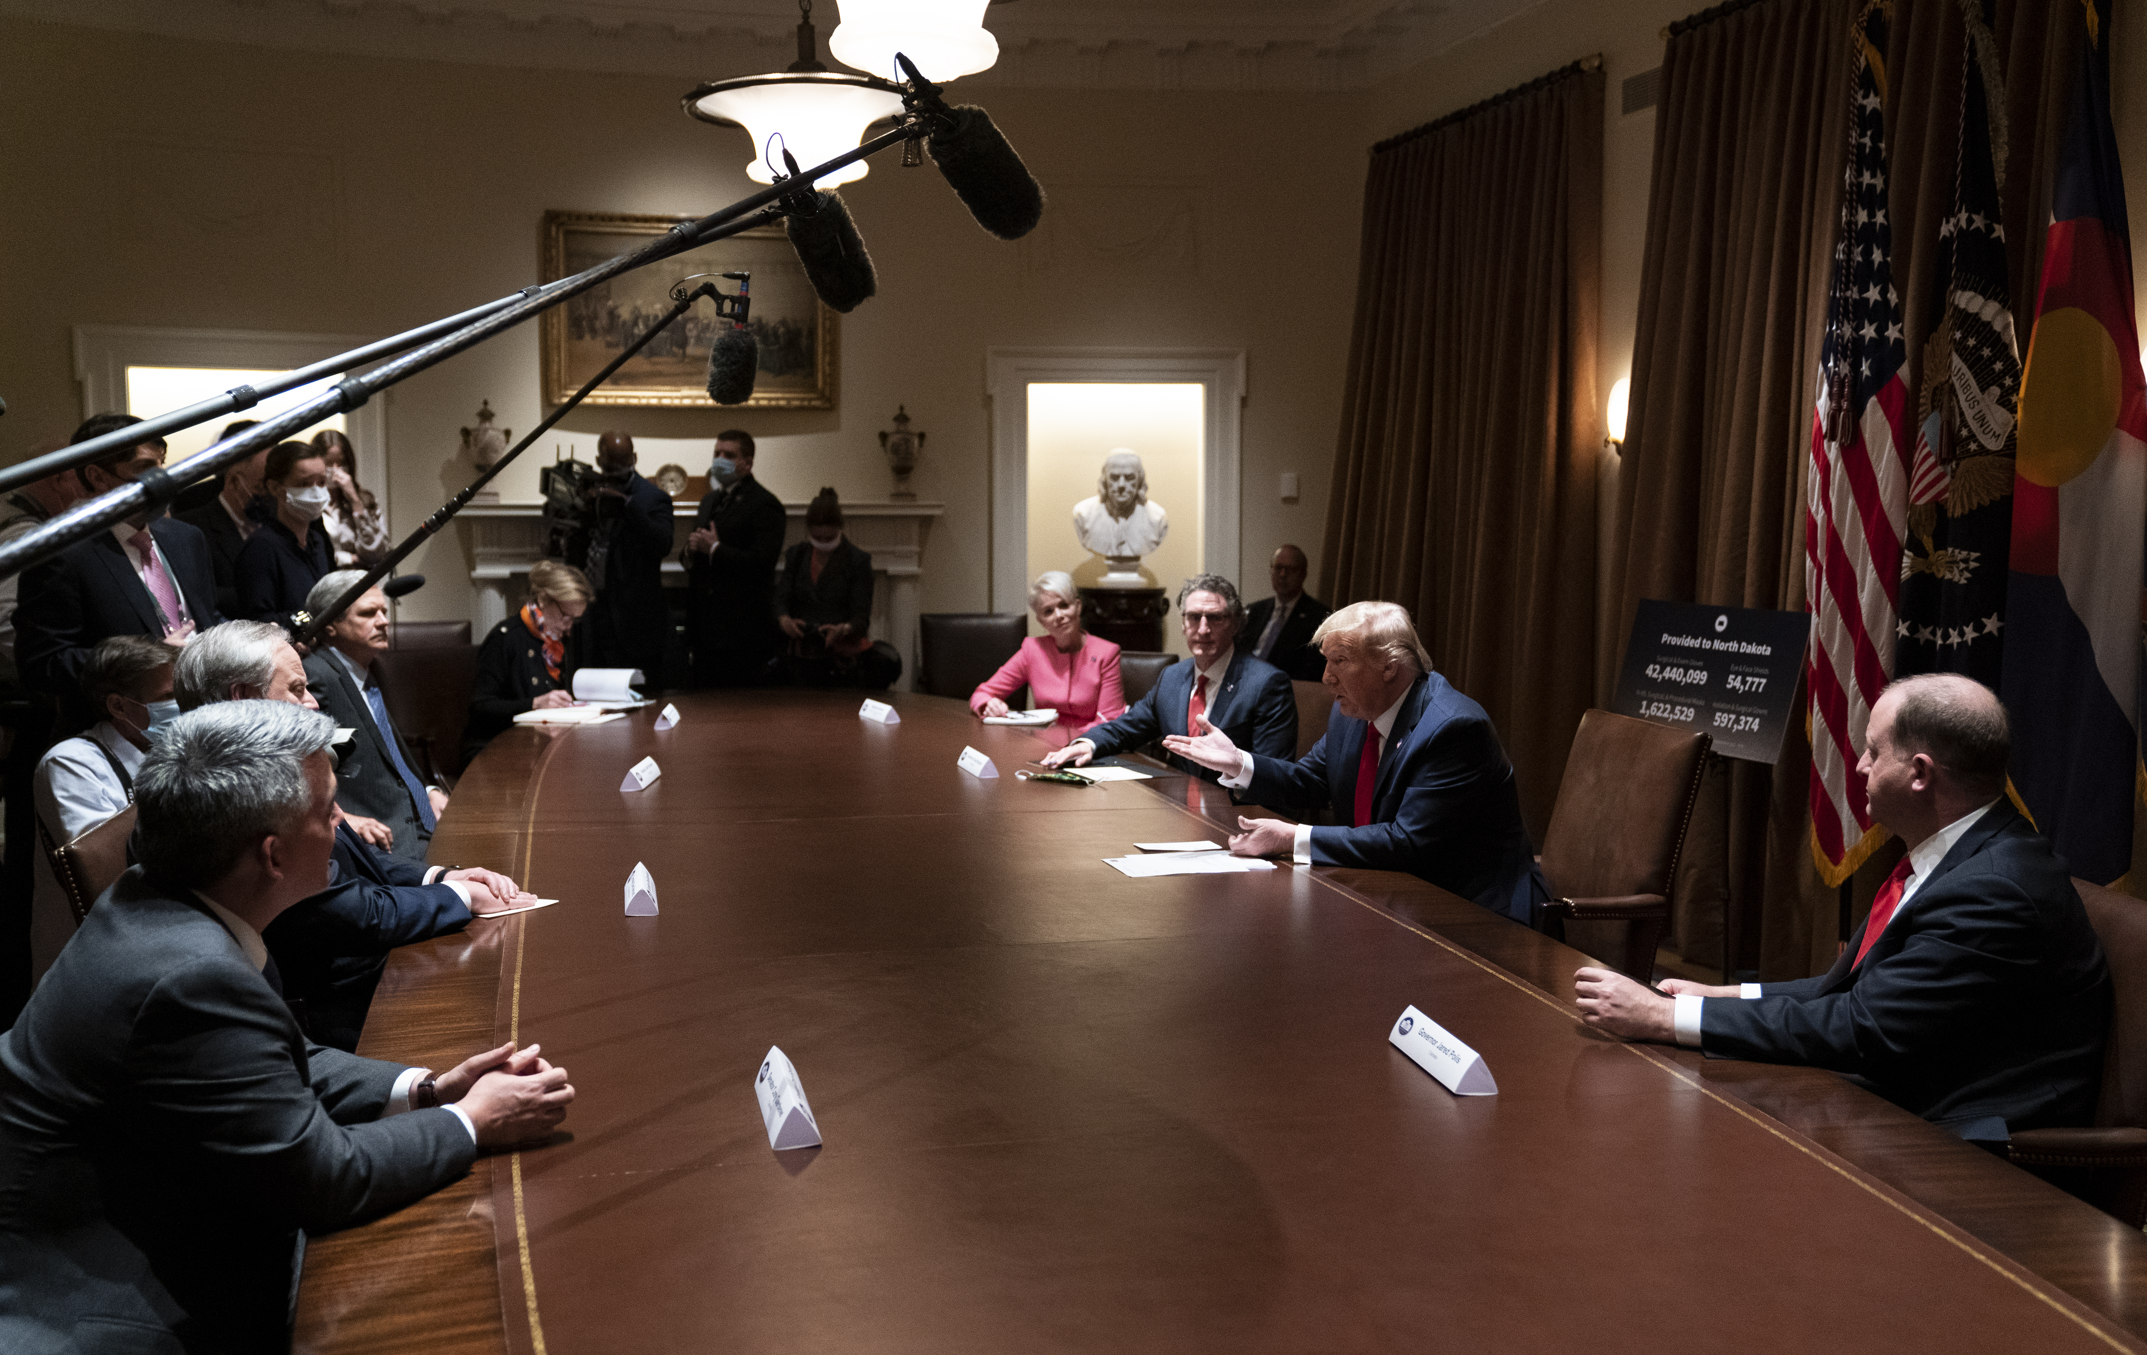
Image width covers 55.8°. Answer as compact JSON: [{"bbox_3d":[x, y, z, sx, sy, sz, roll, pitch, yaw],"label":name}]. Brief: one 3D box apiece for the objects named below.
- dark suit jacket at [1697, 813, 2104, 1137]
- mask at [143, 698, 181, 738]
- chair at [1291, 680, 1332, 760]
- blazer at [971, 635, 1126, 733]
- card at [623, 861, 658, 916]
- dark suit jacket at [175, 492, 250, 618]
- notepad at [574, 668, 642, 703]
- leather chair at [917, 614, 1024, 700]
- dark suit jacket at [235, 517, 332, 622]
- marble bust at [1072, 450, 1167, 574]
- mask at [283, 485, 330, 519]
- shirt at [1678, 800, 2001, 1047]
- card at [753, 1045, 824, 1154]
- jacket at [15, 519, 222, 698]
[{"bbox_3d":[1.324,0.500,3.227,0.650,0.600,0.560,1,6,7],"label":"dark suit jacket"},{"bbox_3d":[-2.035,0.091,4.560,0.090,0.110,0.130,0,6,1],"label":"mask"},{"bbox_3d":[0.644,0.500,6.250,0.660,0.980,0.640,-4,7,-35],"label":"chair"},{"bbox_3d":[-0.066,0.129,6.950,0.500,0.560,0.400,1,6,11],"label":"blazer"},{"bbox_3d":[-0.861,0.419,4.044,0.061,0.054,0.277,-1,6,-13],"label":"card"},{"bbox_3d":[-2.866,-0.268,6.800,0.330,0.780,0.480,5,7,38],"label":"dark suit jacket"},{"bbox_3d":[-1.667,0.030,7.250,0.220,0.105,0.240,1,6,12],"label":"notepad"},{"bbox_3d":[-0.395,0.289,8.091,0.600,1.060,0.640,0,6,-3],"label":"leather chair"},{"bbox_3d":[-2.340,-0.179,6.063,0.300,0.600,0.420,3,7,28],"label":"dark suit jacket"},{"bbox_3d":[0.238,-0.852,10.450,0.490,0.620,0.320,-1,6,-9],"label":"marble bust"},{"bbox_3d":[-2.253,-0.515,5.958,0.085,0.105,0.140,4,7,32],"label":"mask"},{"bbox_3d":[1.277,0.495,3.200,0.620,0.570,0.500,-1,6,-12],"label":"shirt"},{"bbox_3d":[-0.400,0.585,2.834,0.065,0.055,0.280,-1,6,-13],"label":"card"},{"bbox_3d":[-2.290,-0.015,4.944,0.370,0.750,0.510,4,7,37],"label":"jacket"}]

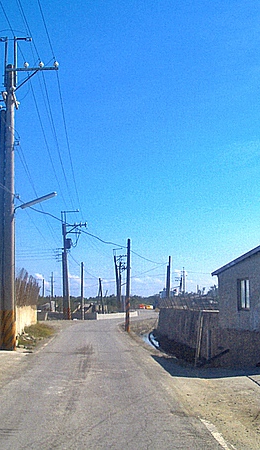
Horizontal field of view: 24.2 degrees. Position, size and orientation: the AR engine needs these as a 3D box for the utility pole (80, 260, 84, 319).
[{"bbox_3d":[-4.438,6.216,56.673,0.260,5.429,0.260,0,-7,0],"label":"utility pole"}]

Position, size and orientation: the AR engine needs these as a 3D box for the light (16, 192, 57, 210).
[{"bbox_3d":[-3.203,-0.768,20.726,1.419,0.706,0.180,-1,-7,5],"label":"light"}]

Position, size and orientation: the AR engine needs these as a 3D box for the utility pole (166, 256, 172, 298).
[{"bbox_3d":[3.412,5.481,51.726,0.300,5.601,0.260,0,-7,0],"label":"utility pole"}]

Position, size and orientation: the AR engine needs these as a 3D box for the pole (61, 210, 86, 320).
[{"bbox_3d":[-5.369,3.791,57.495,2.400,10.452,0.800,0,-7,-3],"label":"pole"}]

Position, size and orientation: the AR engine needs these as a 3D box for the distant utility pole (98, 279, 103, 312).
[{"bbox_3d":[-4.154,10.118,85.409,0.350,5.158,0.300,0,-7,0],"label":"distant utility pole"}]

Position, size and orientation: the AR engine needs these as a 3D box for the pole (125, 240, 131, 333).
[{"bbox_3d":[-0.122,3.262,32.653,0.240,5.045,0.240,0,-7,0],"label":"pole"}]

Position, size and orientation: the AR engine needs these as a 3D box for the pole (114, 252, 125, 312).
[{"bbox_3d":[-1.650,9.273,99.640,2.000,10.533,0.700,0,-7,0],"label":"pole"}]

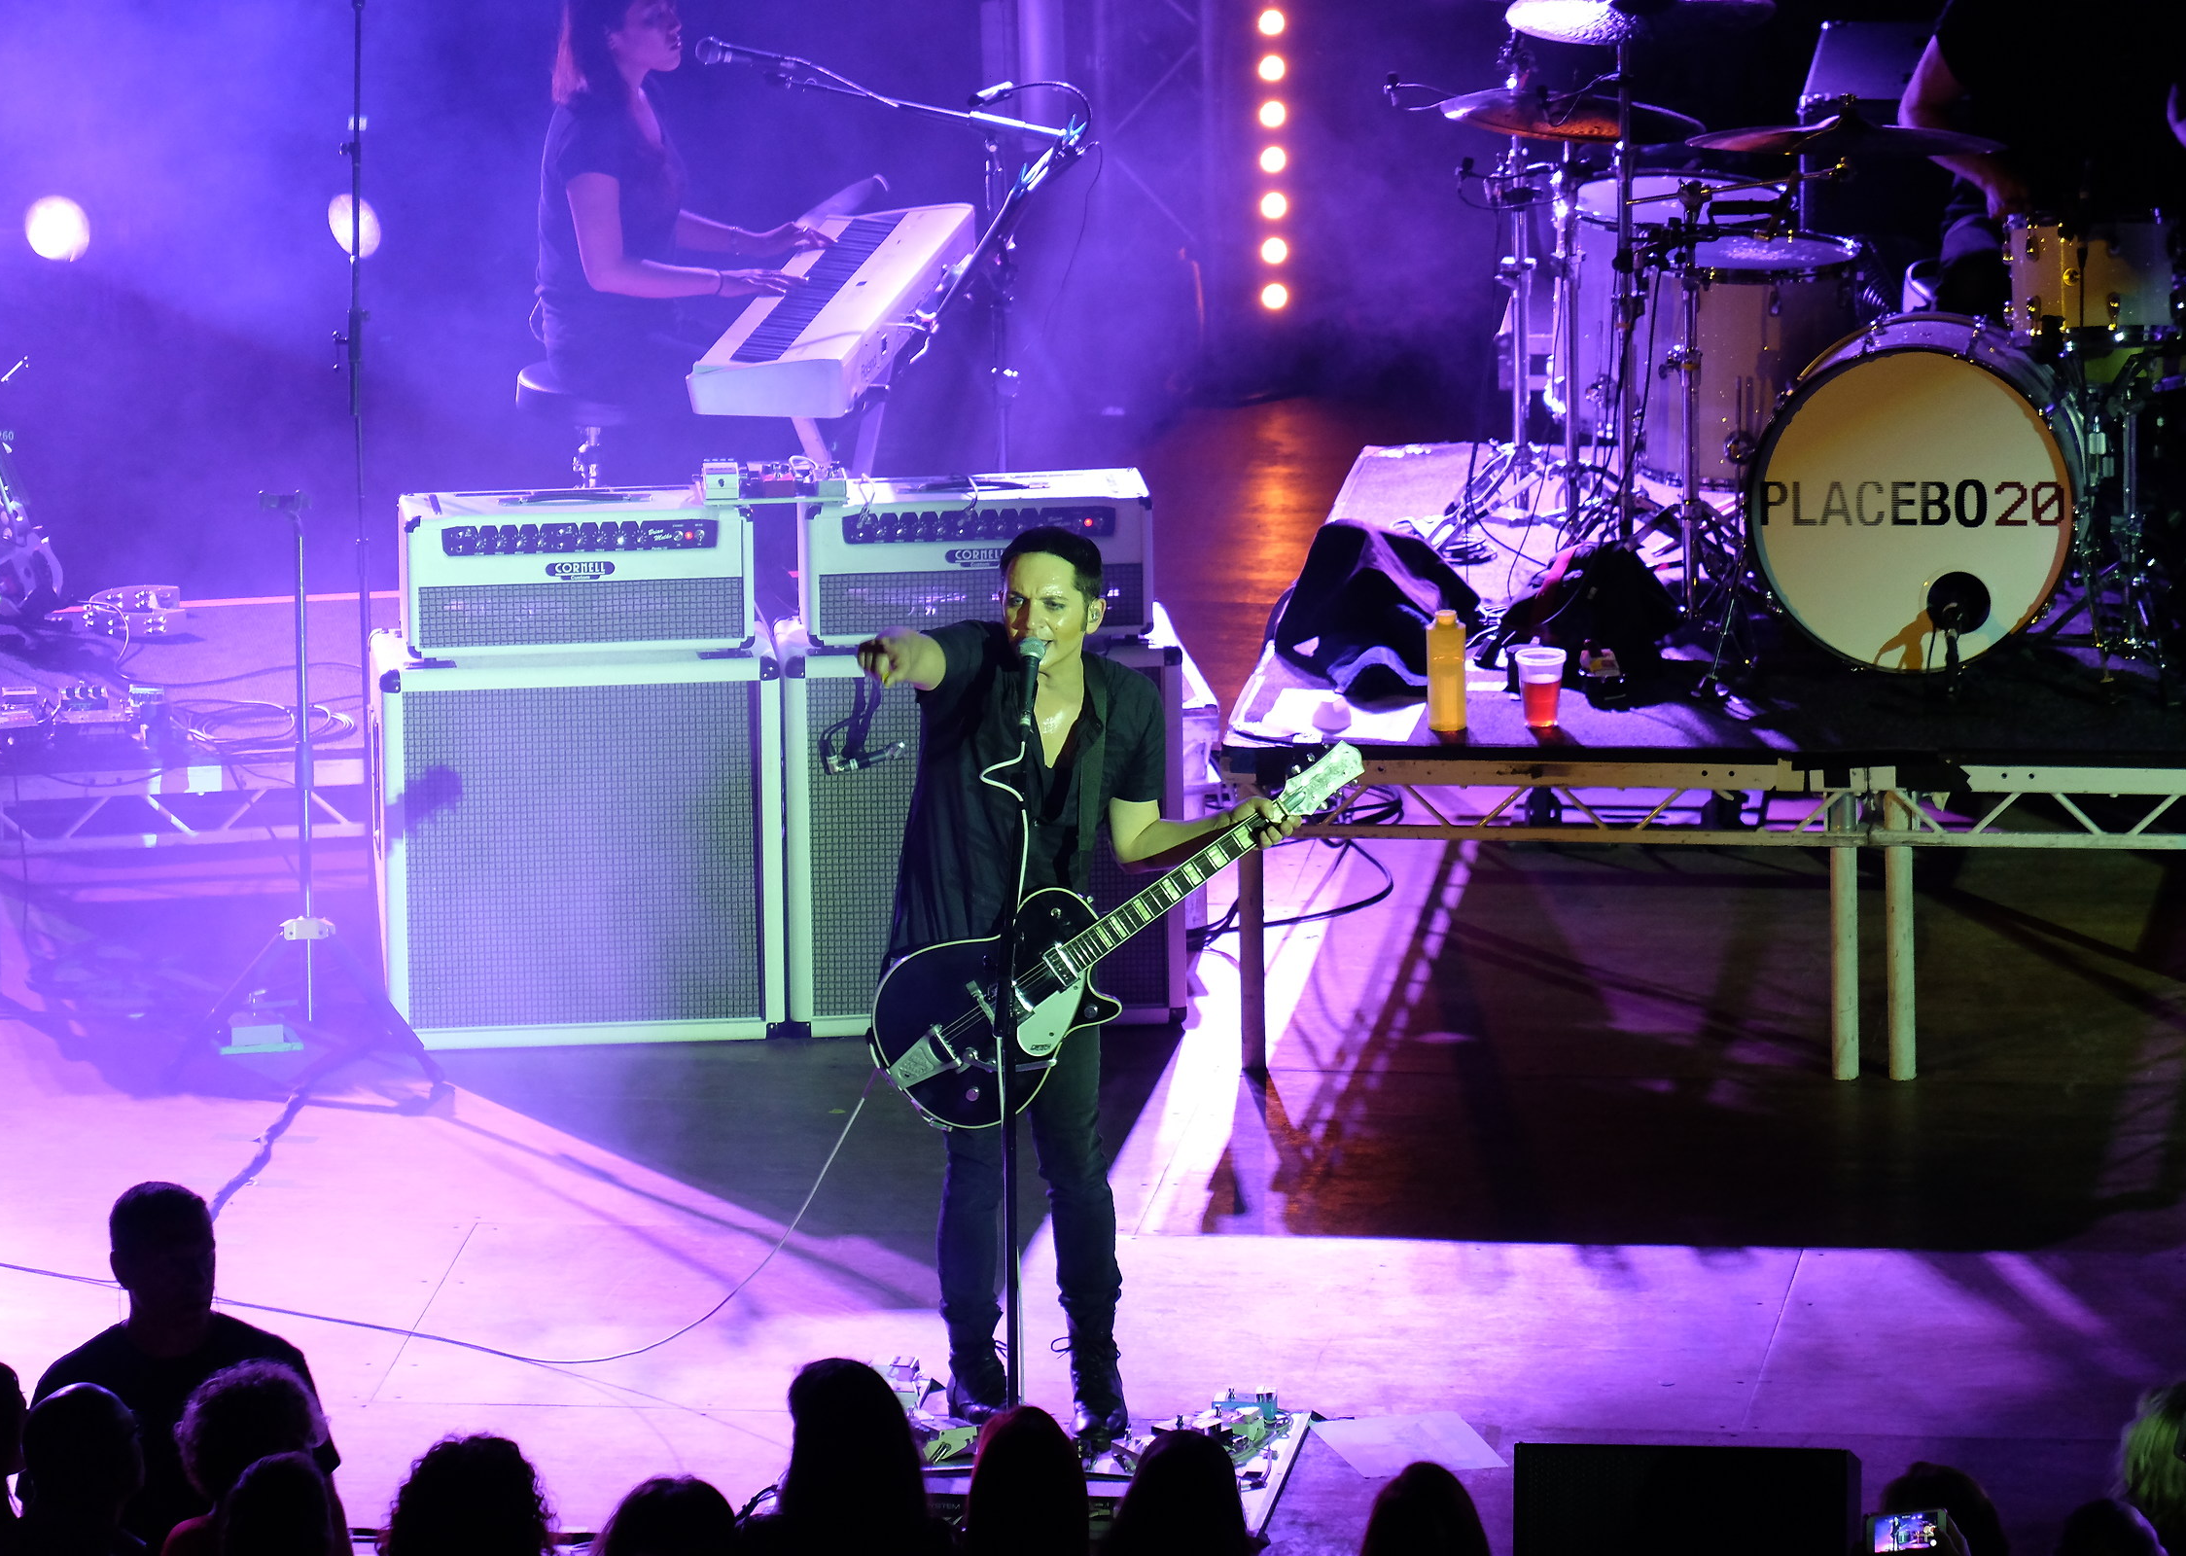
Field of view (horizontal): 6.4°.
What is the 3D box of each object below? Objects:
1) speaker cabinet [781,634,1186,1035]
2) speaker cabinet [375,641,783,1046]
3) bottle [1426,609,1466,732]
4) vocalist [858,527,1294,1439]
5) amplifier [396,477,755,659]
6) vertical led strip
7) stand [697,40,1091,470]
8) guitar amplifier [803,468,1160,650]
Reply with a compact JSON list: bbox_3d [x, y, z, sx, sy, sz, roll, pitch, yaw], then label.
[{"bbox_3d":[-0.214,0.077,37.211,0.754,0.745,0.355,-2,14,-4],"label":"speaker cabinet"},{"bbox_3d":[-0.977,0.100,37.163,0.754,0.745,0.355,-2,14,-4],"label":"speaker cabinet"},{"bbox_3d":[0.666,-0.207,36.696,0.074,0.228,0.074,-1,14,0],"label":"bottle"},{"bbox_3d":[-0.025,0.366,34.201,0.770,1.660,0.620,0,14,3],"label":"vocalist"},{"bbox_3d":[-0.985,-0.397,37.039,0.665,0.280,0.228,-2,14,-4],"label":"amplifier"},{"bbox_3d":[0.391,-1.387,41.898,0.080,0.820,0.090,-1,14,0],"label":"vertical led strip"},{"bbox_3d":[-0.400,-0.874,39.859,0.850,1.290,0.500,1,14,8],"label":"stand"},{"bbox_3d":[-0.228,-0.420,37.086,0.665,0.280,0.228,-2,14,-4],"label":"guitar amplifier"}]

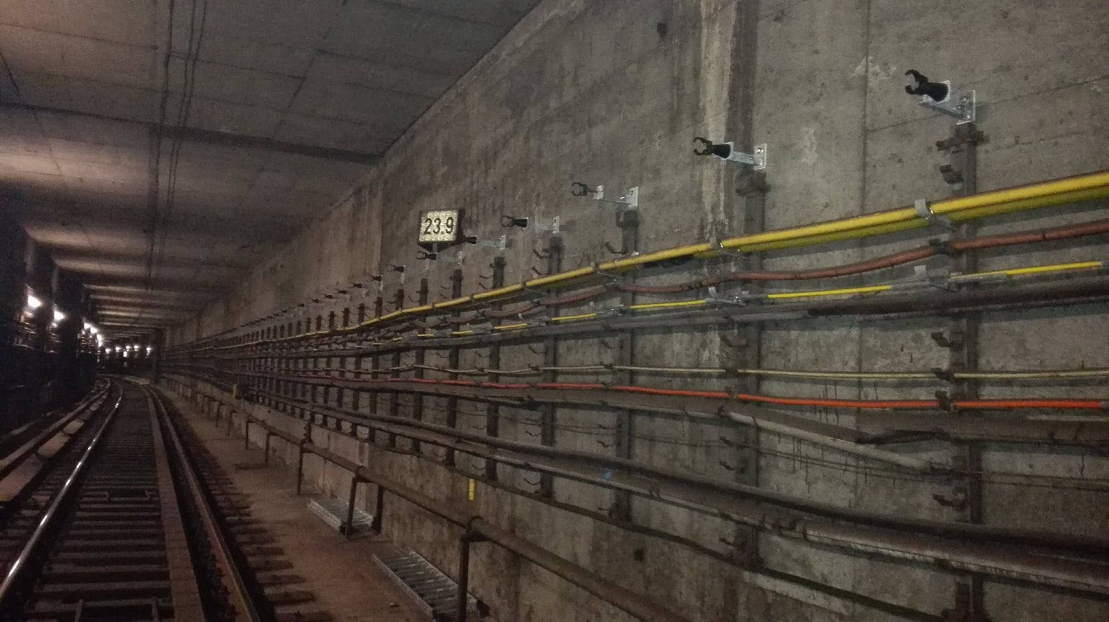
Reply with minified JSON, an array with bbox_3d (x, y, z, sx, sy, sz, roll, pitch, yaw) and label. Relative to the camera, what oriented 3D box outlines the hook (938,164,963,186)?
[{"bbox_3d":[1.240,-0.426,2.577,0.072,0.055,0.040,4,-5,-26],"label":"hook"}]

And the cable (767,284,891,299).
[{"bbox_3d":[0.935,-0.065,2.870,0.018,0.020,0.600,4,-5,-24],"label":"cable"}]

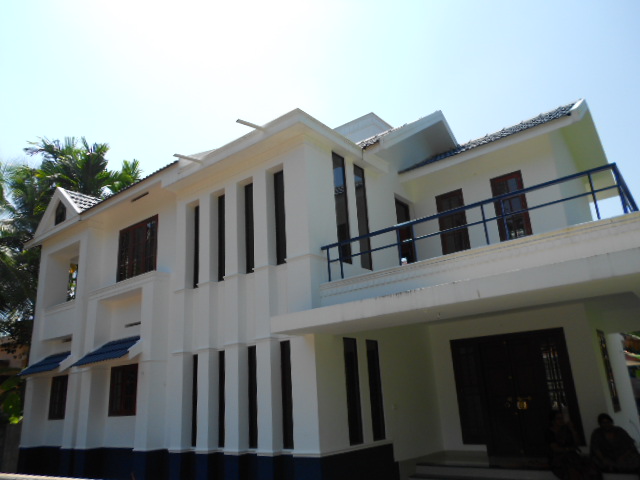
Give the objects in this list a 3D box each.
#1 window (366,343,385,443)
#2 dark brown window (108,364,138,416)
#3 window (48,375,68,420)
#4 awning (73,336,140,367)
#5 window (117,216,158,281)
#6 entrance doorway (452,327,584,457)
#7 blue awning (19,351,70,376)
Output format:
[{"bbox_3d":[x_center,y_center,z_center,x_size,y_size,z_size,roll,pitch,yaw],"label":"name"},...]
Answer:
[{"bbox_3d":[0.920,2.543,8.207,0.097,1.619,0.359,-16,-22,35],"label":"window"},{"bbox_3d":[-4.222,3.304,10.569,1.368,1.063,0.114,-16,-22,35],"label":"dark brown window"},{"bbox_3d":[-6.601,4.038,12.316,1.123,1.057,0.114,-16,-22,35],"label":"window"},{"bbox_3d":[-4.491,2.396,10.468,1.938,0.581,0.798,-16,-22,35],"label":"awning"},{"bbox_3d":[-4.340,0.254,11.485,1.642,1.391,0.114,-16,-22,35],"label":"window"},{"bbox_3d":[3.645,2.868,9.089,2.183,2.126,0.142,-16,-22,35],"label":"entrance doorway"},{"bbox_3d":[-6.801,3.108,12.184,1.881,0.547,0.769,-16,-22,35],"label":"blue awning"}]

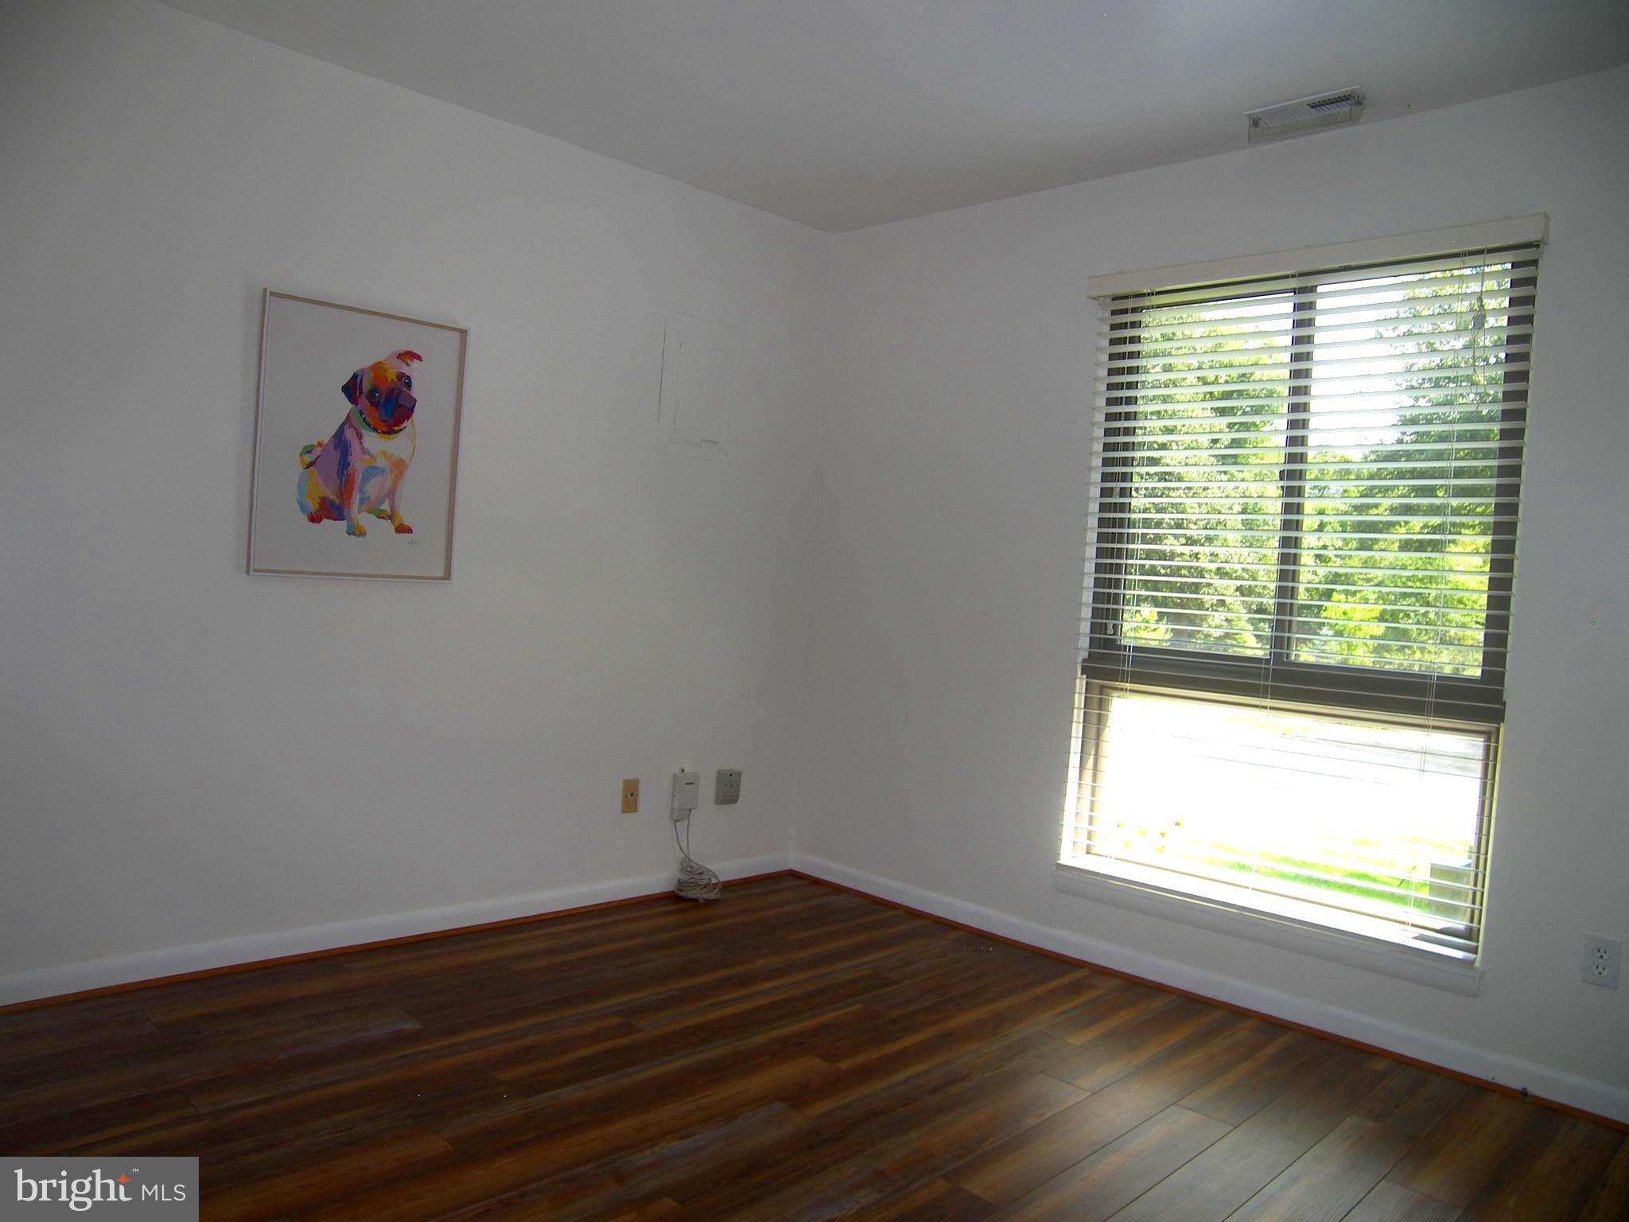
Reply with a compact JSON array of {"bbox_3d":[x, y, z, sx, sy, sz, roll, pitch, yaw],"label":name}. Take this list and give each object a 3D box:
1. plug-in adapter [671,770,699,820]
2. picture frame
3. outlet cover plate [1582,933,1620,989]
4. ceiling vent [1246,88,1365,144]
[{"bbox_3d":[-0.449,0.641,4.095,0.082,0.165,0.045,2,3,-45],"label":"plug-in adapter"},{"bbox_3d":[-1.252,-0.459,3.263,0.028,0.735,0.570,5,2,45],"label":"picture frame"},{"bbox_3d":[1.802,0.801,2.694,0.070,0.114,0.010,5,2,45],"label":"outlet cover plate"},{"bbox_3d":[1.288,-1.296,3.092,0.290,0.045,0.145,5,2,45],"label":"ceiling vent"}]

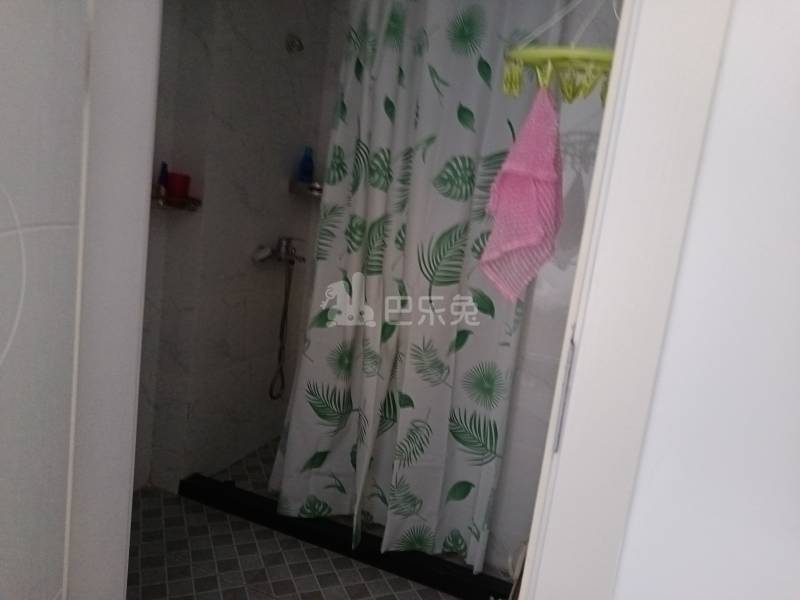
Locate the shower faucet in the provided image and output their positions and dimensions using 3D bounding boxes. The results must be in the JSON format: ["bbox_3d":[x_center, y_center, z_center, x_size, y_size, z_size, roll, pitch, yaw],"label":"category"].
[{"bbox_3d":[-0.502,-0.215,2.427,0.145,0.116,0.207,10,8,19],"label":"shower faucet"}]

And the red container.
[{"bbox_3d":[-0.781,-0.399,1.950,0.085,0.092,0.085,10,8,19],"label":"red container"}]

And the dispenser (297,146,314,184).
[{"bbox_3d":[-0.425,-0.617,2.543,0.069,0.170,0.059,6,8,-12],"label":"dispenser"}]

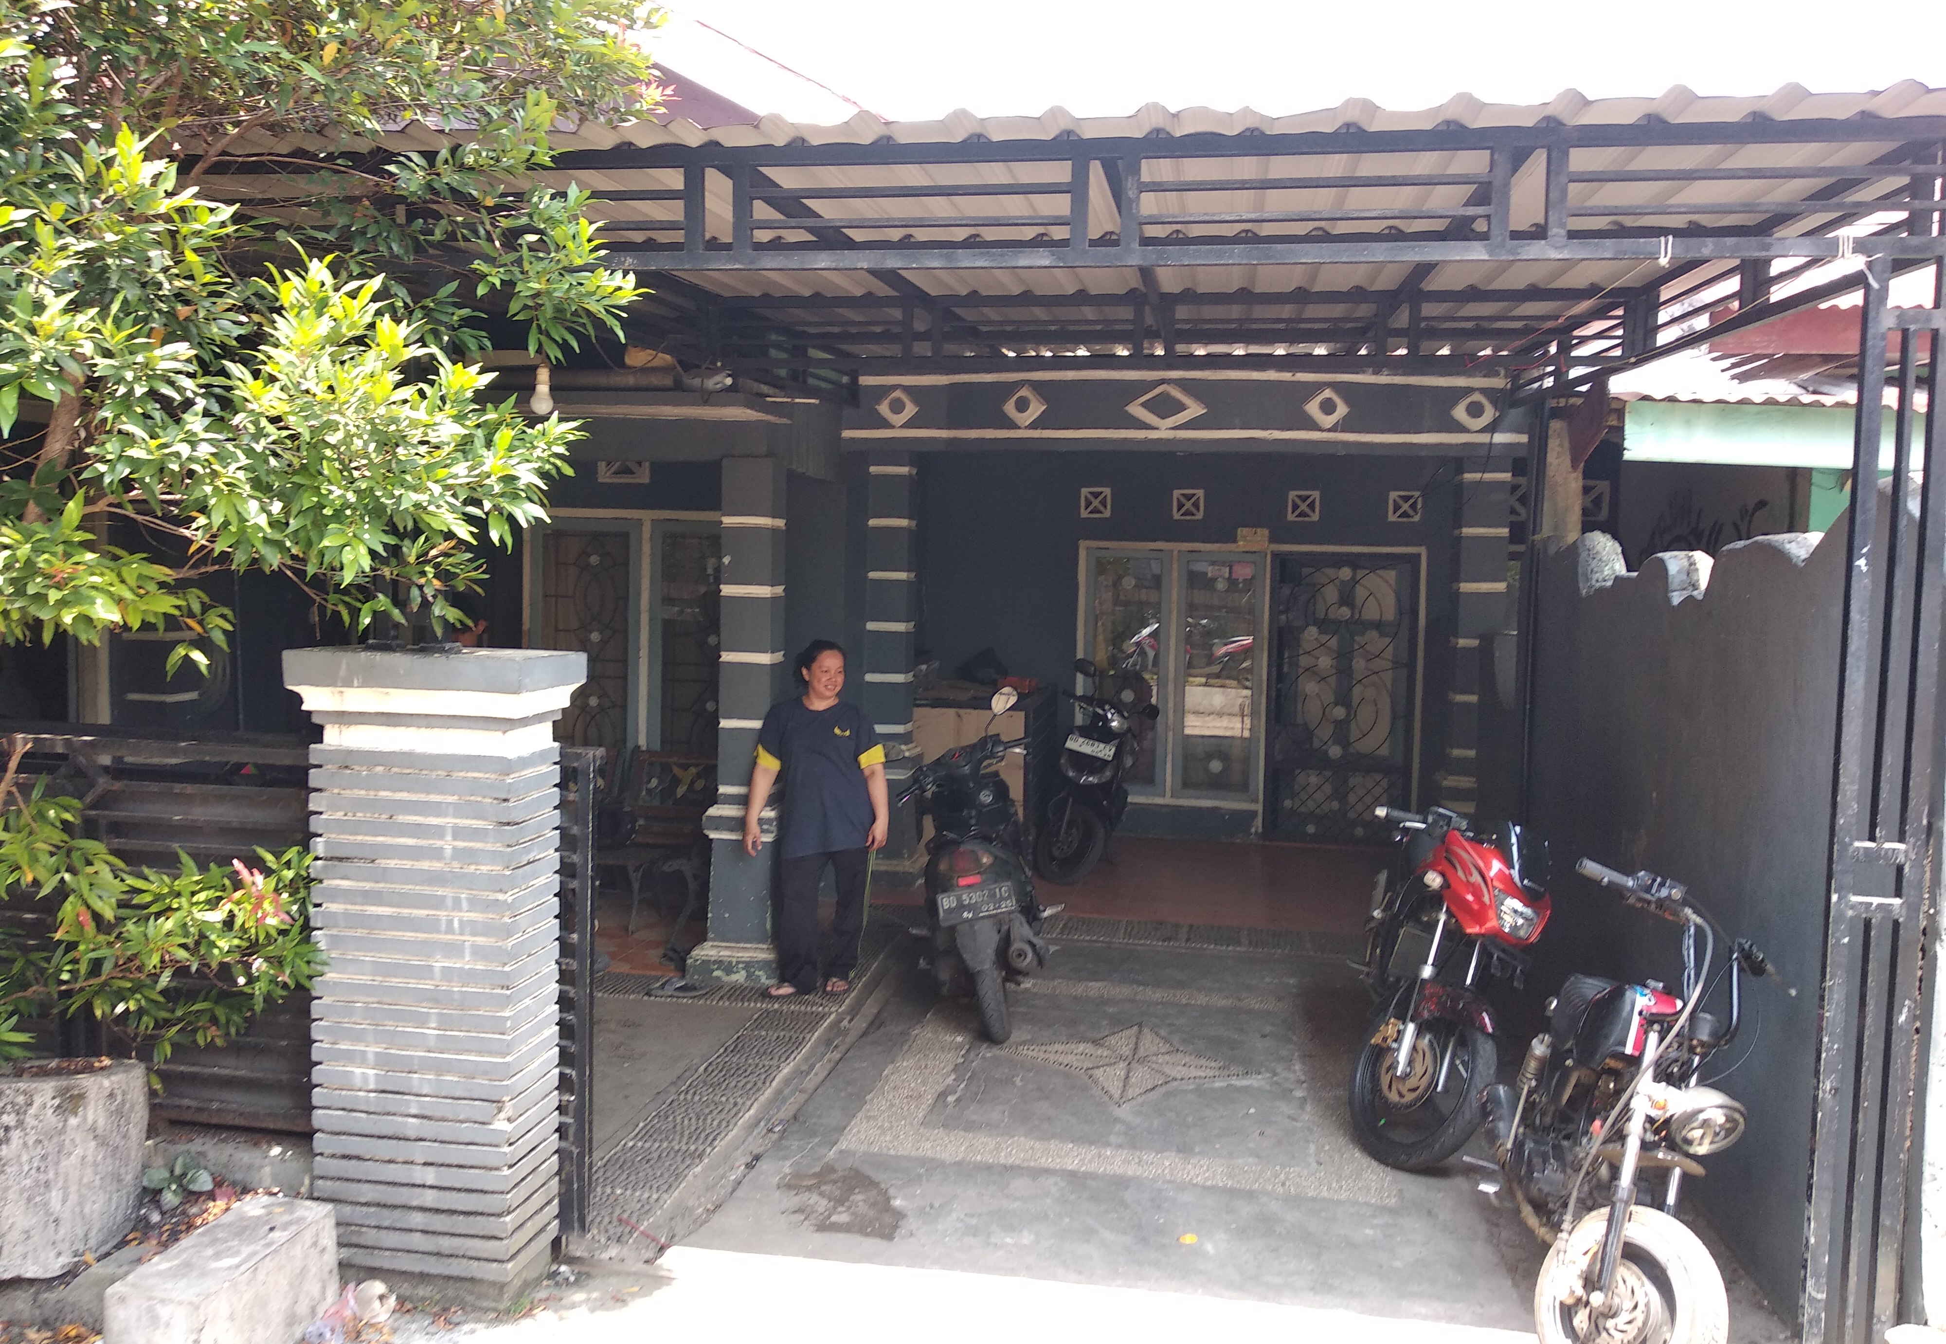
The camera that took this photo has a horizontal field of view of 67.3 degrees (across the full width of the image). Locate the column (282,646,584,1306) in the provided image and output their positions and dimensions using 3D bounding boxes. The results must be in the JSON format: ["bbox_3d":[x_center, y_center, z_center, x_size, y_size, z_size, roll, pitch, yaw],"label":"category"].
[{"bbox_3d":[-1.372,0.756,3.762,0.610,1.620,0.380,2,4,8],"label":"column"}]

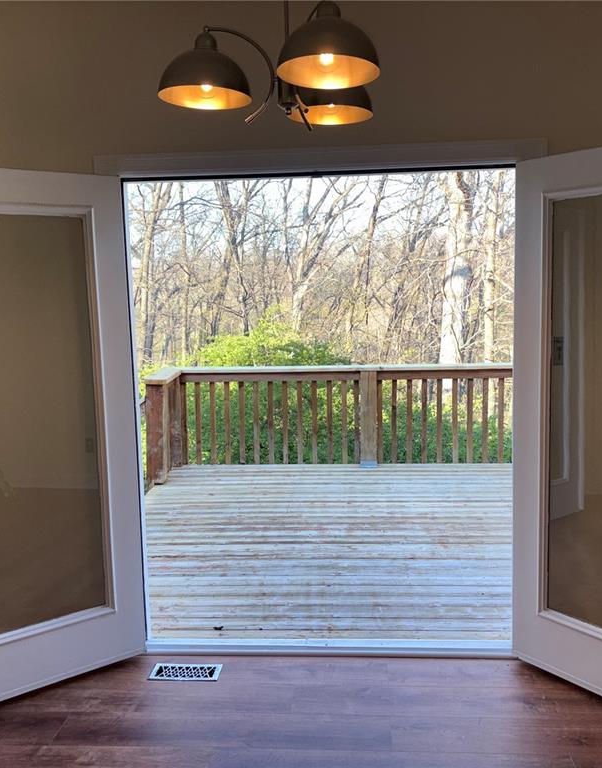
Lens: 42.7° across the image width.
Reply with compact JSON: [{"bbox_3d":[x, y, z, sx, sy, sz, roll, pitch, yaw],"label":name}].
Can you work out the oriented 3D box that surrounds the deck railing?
[{"bbox_3d":[0.430,0.321,6.636,3.363,0.944,0.853,-1,7,4],"label":"deck railing"}]

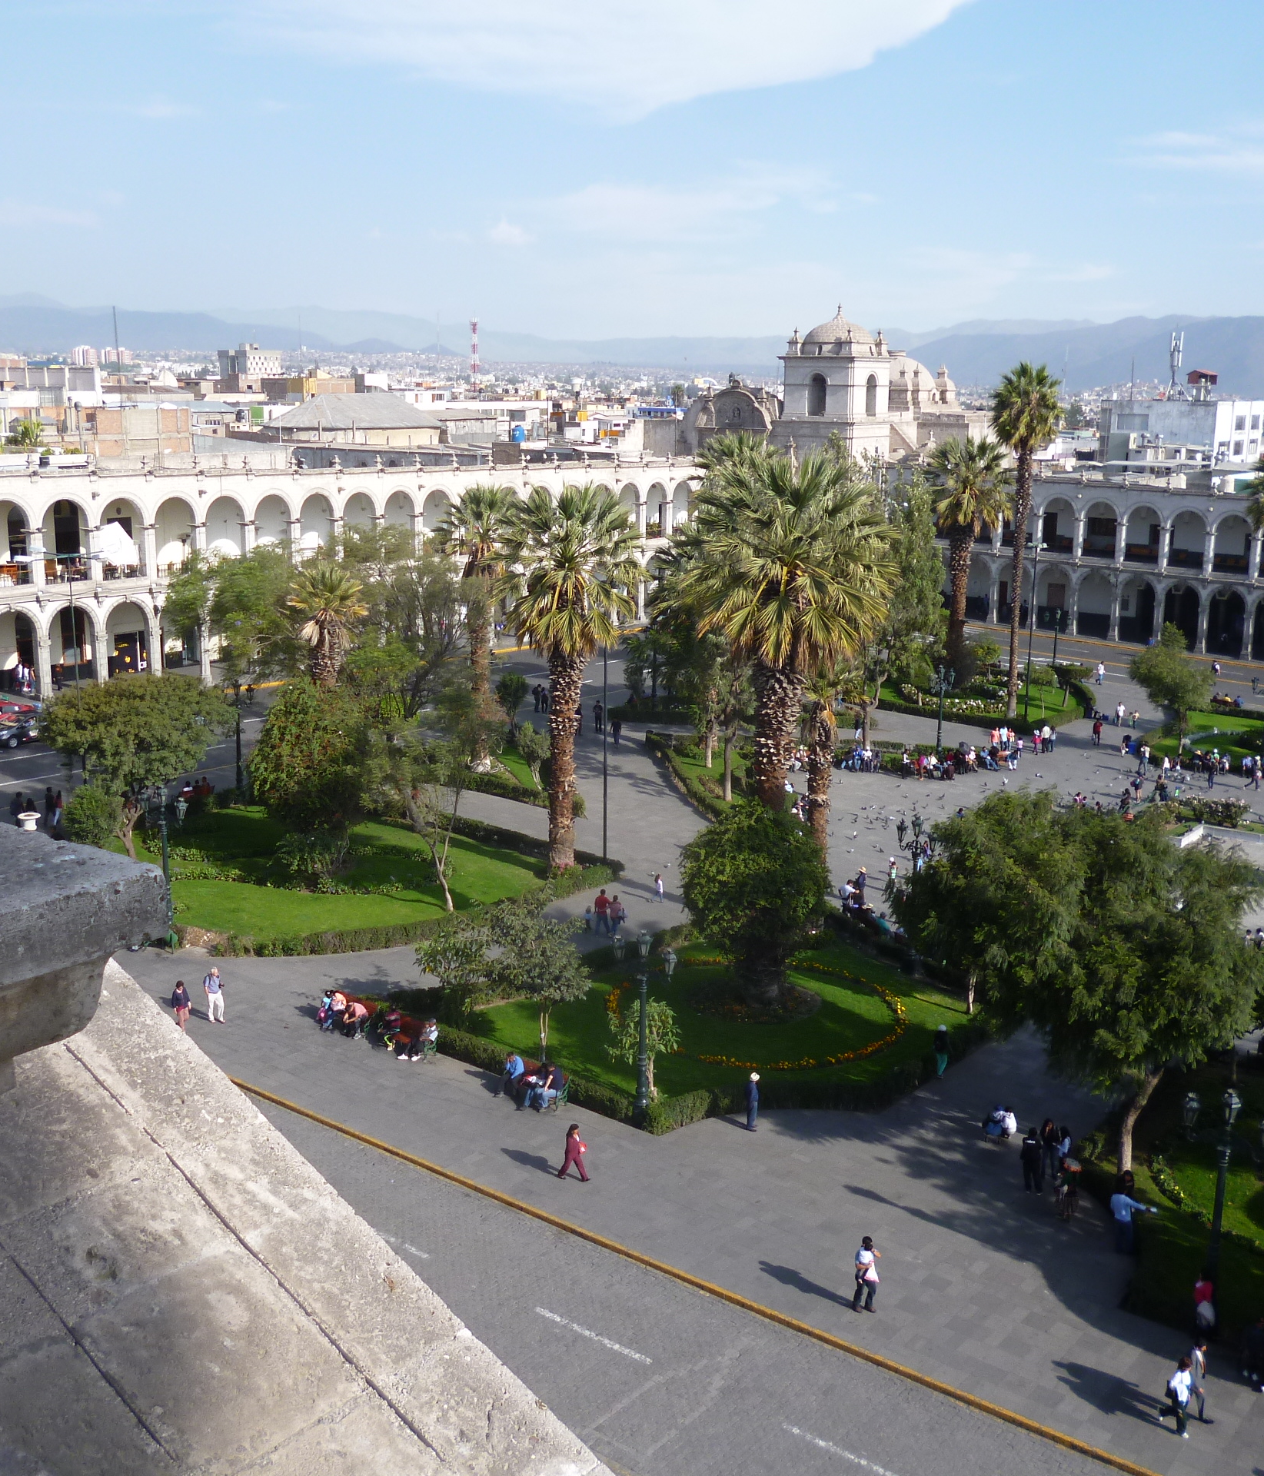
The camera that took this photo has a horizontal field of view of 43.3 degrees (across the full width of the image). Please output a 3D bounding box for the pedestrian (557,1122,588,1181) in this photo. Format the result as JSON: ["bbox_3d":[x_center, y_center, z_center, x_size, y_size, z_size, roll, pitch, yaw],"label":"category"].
[{"bbox_3d":[-1.456,10.326,39.773,0.720,1.513,0.480,5,12,20],"label":"pedestrian"}]

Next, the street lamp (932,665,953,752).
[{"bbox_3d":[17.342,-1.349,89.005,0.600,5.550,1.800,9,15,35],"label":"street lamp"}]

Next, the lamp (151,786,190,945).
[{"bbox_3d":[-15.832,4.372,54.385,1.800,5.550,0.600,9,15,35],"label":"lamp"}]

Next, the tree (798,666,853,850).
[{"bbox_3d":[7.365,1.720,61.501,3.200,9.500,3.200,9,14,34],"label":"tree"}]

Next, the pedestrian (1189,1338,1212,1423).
[{"bbox_3d":[10.724,12.004,29.858,0.680,1.700,0.500,8,14,33],"label":"pedestrian"}]

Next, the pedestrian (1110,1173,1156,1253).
[{"bbox_3d":[11.580,11.067,36.569,0.950,1.720,0.500,7,14,29],"label":"pedestrian"}]

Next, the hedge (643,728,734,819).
[{"bbox_3d":[2.785,1.719,82.070,1.150,0.900,17.090,1,12,-11],"label":"hedge"}]

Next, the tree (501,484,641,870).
[{"bbox_3d":[-2.680,-2.240,63.446,5.800,15.300,5.800,0,12,0],"label":"tree"}]

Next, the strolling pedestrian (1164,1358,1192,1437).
[{"bbox_3d":[10.149,12.112,29.505,0.720,1.570,0.550,11,16,42],"label":"strolling pedestrian"}]

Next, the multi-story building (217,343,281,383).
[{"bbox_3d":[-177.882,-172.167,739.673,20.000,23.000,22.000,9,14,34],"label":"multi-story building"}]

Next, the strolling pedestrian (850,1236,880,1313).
[{"bbox_3d":[5.127,11.666,34.668,0.500,1.780,0.550,11,15,40],"label":"strolling pedestrian"}]

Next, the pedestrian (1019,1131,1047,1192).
[{"bbox_3d":[9.909,10.430,39.116,0.560,1.720,0.380,8,14,31],"label":"pedestrian"}]

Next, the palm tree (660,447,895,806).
[{"bbox_3d":[4.818,-0.173,50.656,6.709,17.914,6.374,2,12,5],"label":"palm tree"}]

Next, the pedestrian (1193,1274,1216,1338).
[{"bbox_3d":[12.418,12.251,34.288,0.420,1.546,0.500,0,12,-6],"label":"pedestrian"}]

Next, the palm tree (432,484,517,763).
[{"bbox_3d":[-7.681,-5.465,79.775,4.900,14.300,4.900,0,12,0],"label":"palm tree"}]

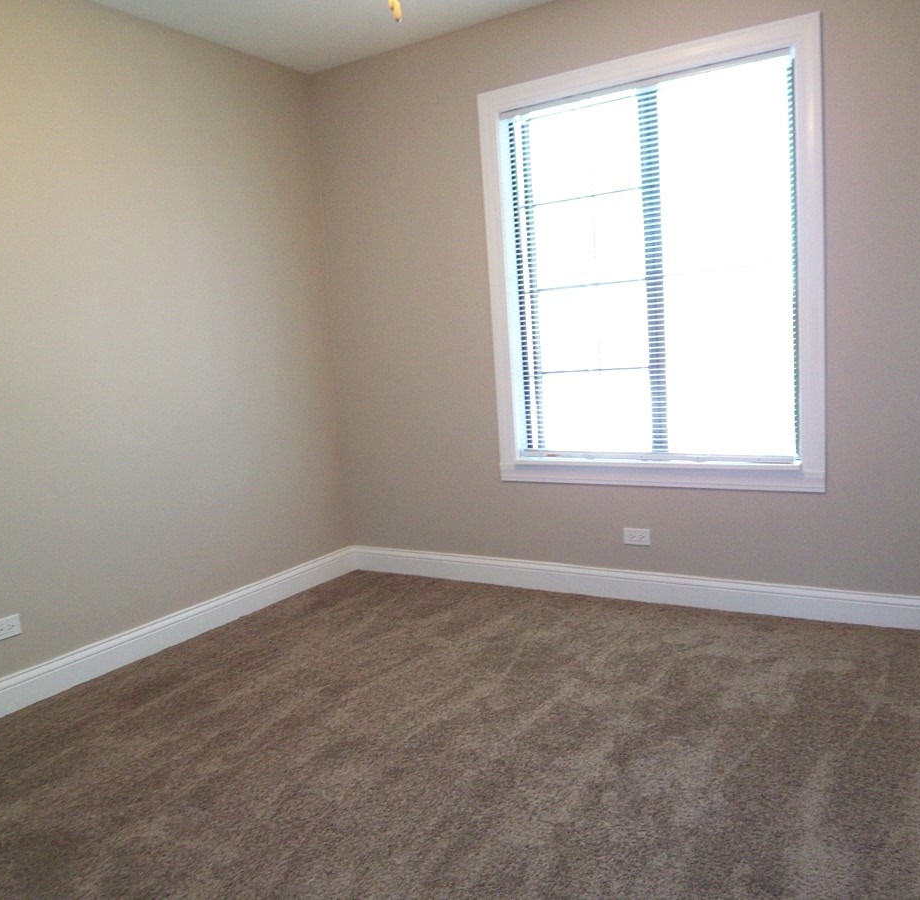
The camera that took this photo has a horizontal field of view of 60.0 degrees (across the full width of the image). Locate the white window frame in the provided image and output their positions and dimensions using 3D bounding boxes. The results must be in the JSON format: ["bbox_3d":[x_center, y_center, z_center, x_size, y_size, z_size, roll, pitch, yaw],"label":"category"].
[{"bbox_3d":[0.746,-0.710,3.316,1.402,1.742,0.100,0,8,32],"label":"white window frame"}]

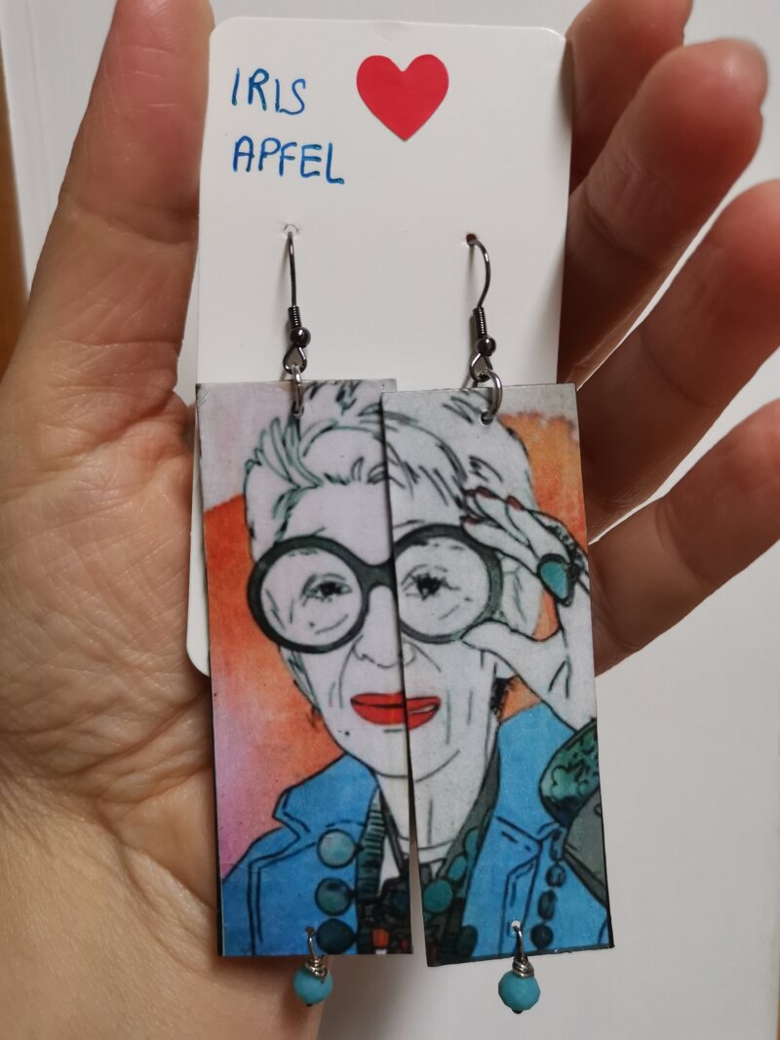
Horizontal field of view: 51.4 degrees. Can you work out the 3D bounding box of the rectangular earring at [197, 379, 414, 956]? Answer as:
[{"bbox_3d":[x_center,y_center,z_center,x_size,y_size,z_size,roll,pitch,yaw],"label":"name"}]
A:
[{"bbox_3d":[-0.011,0.021,0.112,0.027,0.079,0.002,-2,3,1],"label":"rectangular earring"}]

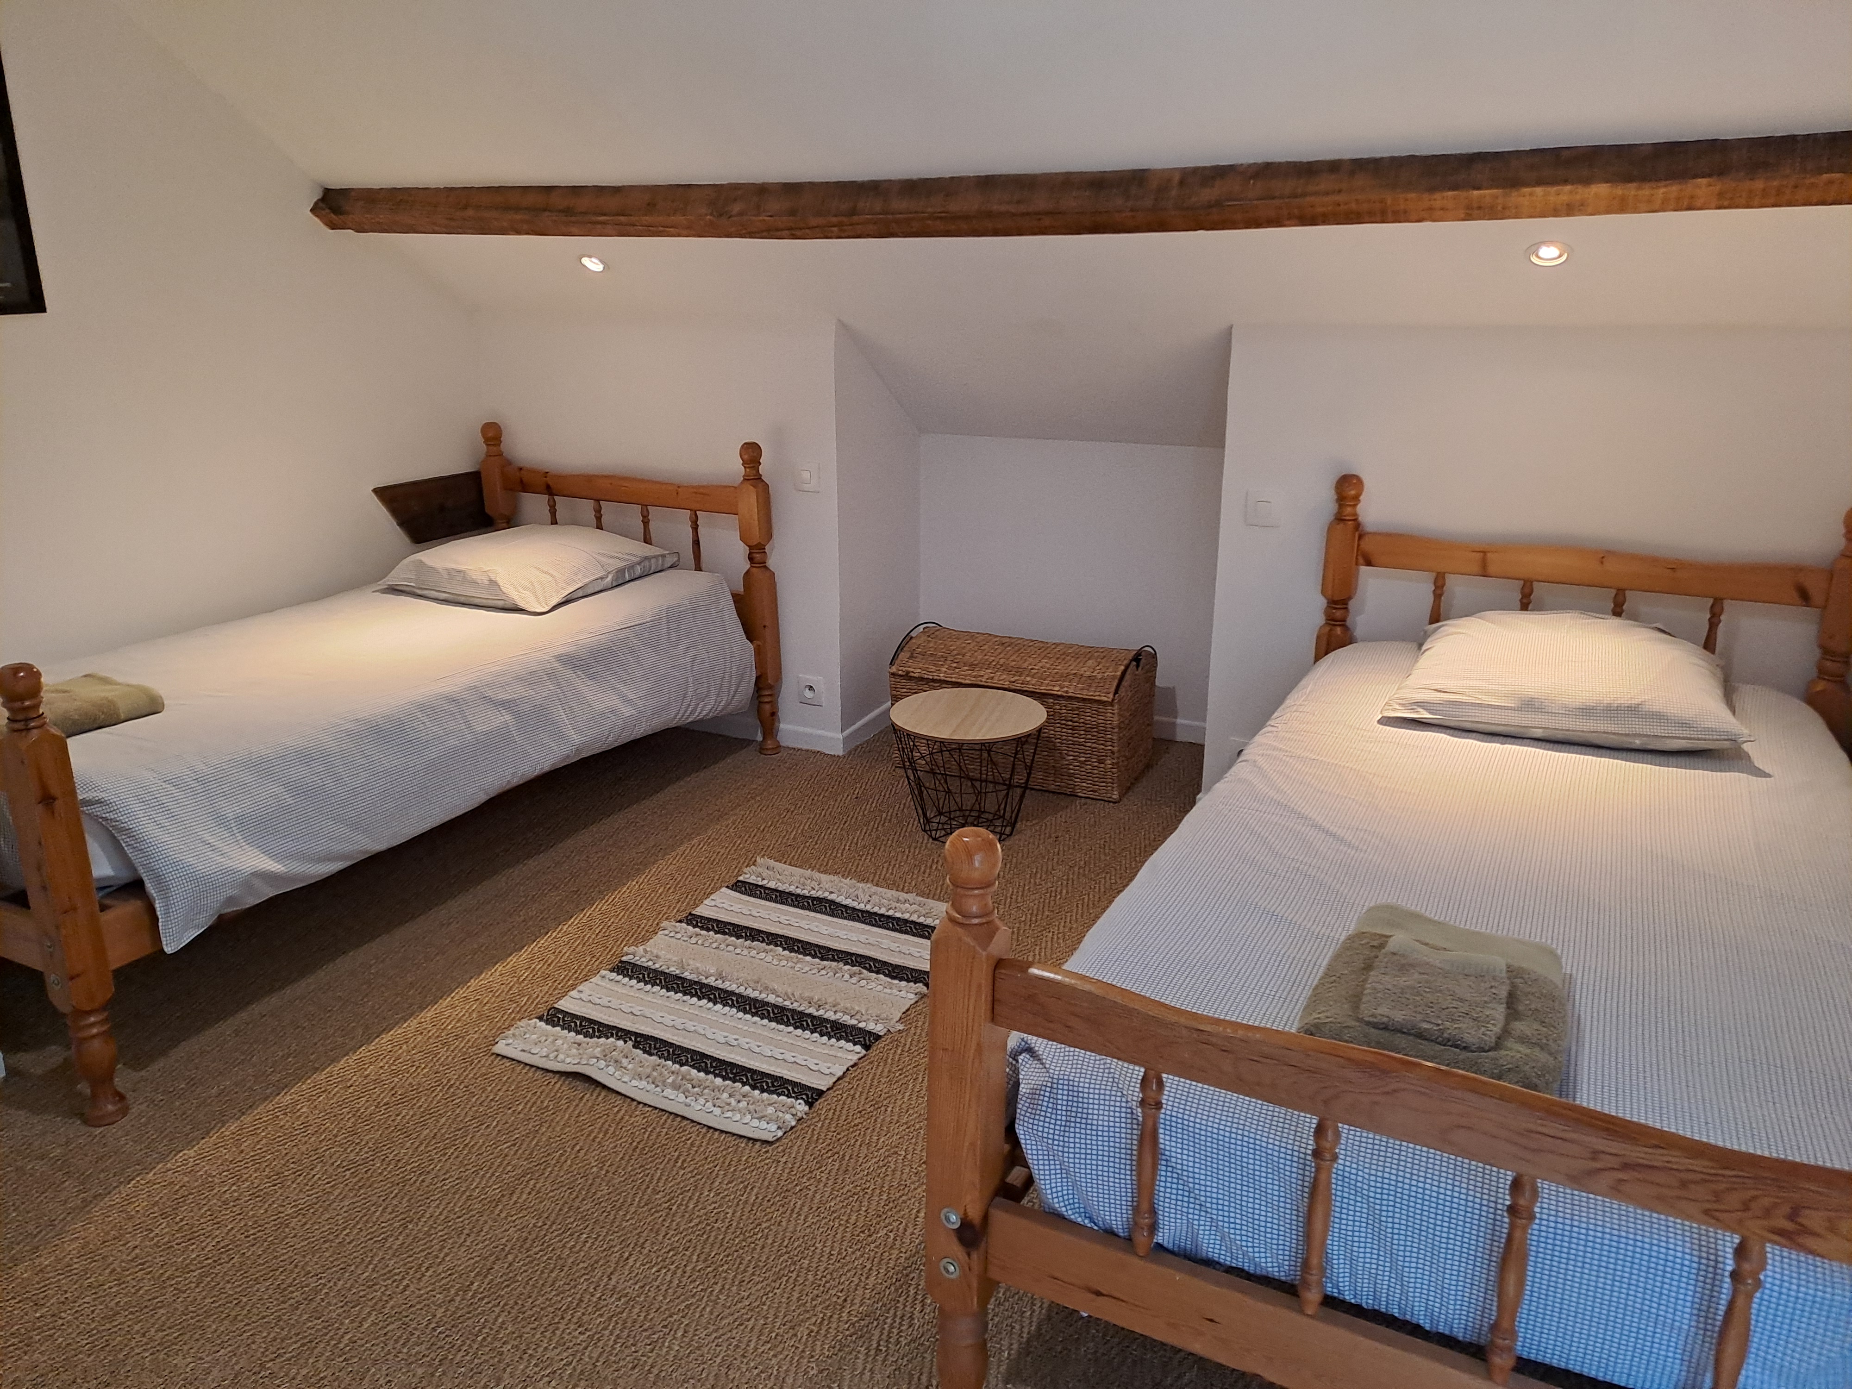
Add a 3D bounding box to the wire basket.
[{"bbox_3d":[0.103,0.190,3.315,0.374,0.286,0.374,0,18,0],"label":"wire basket"}]

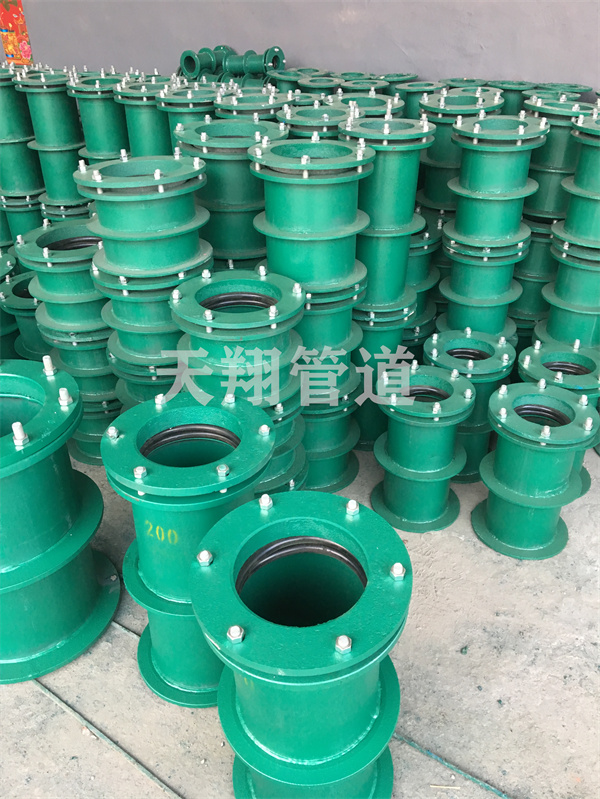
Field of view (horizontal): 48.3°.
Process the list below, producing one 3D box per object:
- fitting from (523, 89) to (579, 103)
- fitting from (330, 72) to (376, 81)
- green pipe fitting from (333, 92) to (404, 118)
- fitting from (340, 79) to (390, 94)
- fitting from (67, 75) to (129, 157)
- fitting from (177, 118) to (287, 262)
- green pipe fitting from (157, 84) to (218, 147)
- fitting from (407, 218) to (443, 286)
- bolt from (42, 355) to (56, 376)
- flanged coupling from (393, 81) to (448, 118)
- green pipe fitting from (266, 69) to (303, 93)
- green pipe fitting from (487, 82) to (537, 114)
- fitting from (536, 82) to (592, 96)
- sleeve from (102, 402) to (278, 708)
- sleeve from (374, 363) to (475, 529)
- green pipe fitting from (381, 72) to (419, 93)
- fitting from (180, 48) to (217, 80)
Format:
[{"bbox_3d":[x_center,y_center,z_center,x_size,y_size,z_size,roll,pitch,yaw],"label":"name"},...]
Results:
[{"bbox_3d":[1.026,-1.101,2.814,0.226,0.330,0.226,-1,33,0],"label":"fitting"},{"bbox_3d":[0.267,-1.451,3.388,0.226,0.330,0.226,-1,33,0],"label":"fitting"},{"bbox_3d":[0.231,-0.921,2.450,0.287,0.360,0.287,-1,33,0],"label":"green pipe fitting"},{"bbox_3d":[0.306,-1.322,3.191,0.226,0.330,0.226,-1,33,0],"label":"fitting"},{"bbox_3d":[-0.825,-1.116,2.948,0.285,0.515,0.285,-2,33,0],"label":"fitting"},{"bbox_3d":[-0.192,-0.637,2.016,0.334,0.332,0.334,-2,33,0],"label":"fitting"},{"bbox_3d":[-0.402,-1.031,2.636,0.287,0.360,0.287,-1,33,0],"label":"green pipe fitting"},{"bbox_3d":[0.328,-0.437,2.313,0.325,0.335,0.325,-2,33,0],"label":"fitting"},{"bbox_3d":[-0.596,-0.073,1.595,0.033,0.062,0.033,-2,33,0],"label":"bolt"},{"bbox_3d":[0.542,-1.254,3.068,0.226,0.330,0.226,-1,33,0],"label":"flanged coupling"},{"bbox_3d":[-0.052,-1.364,3.237,0.195,0.360,0.195,-2,33,0],"label":"green pipe fitting"},{"bbox_3d":[0.972,-1.296,3.143,0.226,0.330,0.226,-1,33,0],"label":"green pipe fitting"},{"bbox_3d":[0.982,-1.002,2.570,0.195,0.360,0.195,-2,33,0],"label":"fitting"},{"bbox_3d":[-0.241,0.358,1.606,0.369,0.682,0.369,-1,31,0],"label":"sleeve"},{"bbox_3d":[0.382,0.143,2.115,0.291,0.475,0.291,-1,32,0],"label":"sleeve"},{"bbox_3d":[0.414,-1.230,2.962,0.195,0.360,0.195,-2,33,0],"label":"green pipe fitting"},{"bbox_3d":[-0.563,-2.084,4.138,0.156,0.156,0.328,20,38,31],"label":"fitting"}]

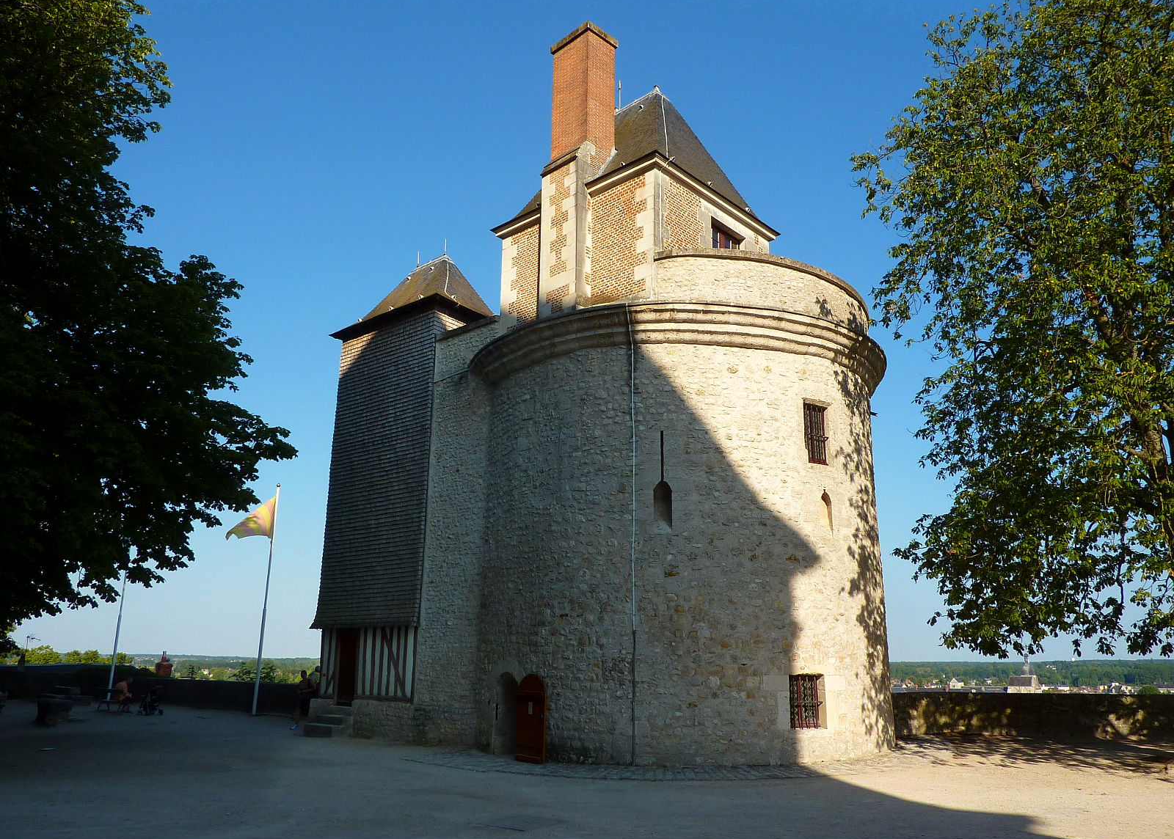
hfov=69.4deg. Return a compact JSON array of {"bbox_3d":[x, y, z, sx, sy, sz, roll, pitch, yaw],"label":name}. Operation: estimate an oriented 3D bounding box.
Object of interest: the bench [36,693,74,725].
[{"bbox_3d":[-17.091,9.340,27.280,1.250,0.780,0.520,-10,-19,33],"label":"bench"}]

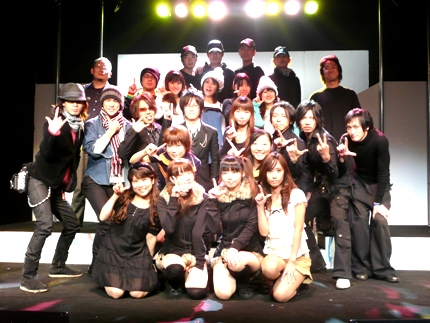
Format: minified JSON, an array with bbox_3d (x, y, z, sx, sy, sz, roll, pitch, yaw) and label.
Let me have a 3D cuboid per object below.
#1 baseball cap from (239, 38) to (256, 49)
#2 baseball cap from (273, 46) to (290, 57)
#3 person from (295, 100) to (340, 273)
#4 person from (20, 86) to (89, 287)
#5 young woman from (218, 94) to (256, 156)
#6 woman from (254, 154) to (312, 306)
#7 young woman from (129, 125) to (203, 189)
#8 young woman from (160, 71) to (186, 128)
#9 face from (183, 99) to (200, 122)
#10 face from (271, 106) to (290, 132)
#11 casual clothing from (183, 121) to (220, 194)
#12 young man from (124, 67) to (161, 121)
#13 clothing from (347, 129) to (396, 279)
[{"bbox_3d":[0.365,-1.320,6.700,0.185,0.120,0.260,0,-1,9],"label":"baseball cap"},{"bbox_3d":[0.752,-1.239,6.750,0.185,0.120,0.260,0,-1,3],"label":"baseball cap"},{"bbox_3d":[0.838,0.226,4.650,0.520,1.420,0.620,0,-1,14],"label":"person"},{"bbox_3d":[-1.238,0.208,4.600,0.580,1.560,0.600,0,-1,-27],"label":"person"},{"bbox_3d":[0.183,0.204,4.746,0.440,1.457,0.380,0,-4,3],"label":"young woman"},{"bbox_3d":[0.485,0.481,4.220,0.450,1.010,0.650,0,-1,18],"label":"woman"},{"bbox_3d":[-0.378,0.358,4.550,0.520,1.150,0.550,0,-1,-6],"label":"young woman"},{"bbox_3d":[-0.390,-0.106,5.750,0.440,1.550,0.320,0,-1,-3],"label":"young woman"},{"bbox_3d":[-0.198,-0.434,5.030,0.160,0.205,0.160,1,-4,-1],"label":"face"},{"bbox_3d":[0.525,-0.341,4.780,0.165,0.210,0.170,0,-4,11],"label":"face"},{"bbox_3d":[-0.158,-0.009,5.100,0.470,0.720,0.290,1,-4,-1],"label":"casual clothing"},{"bbox_3d":[-0.702,-0.139,6.089,0.520,1.665,0.360,1,-4,-5],"label":"young man"},{"bbox_3d":[1.212,0.343,4.650,0.460,1.180,0.500,0,-1,20],"label":"clothing"}]

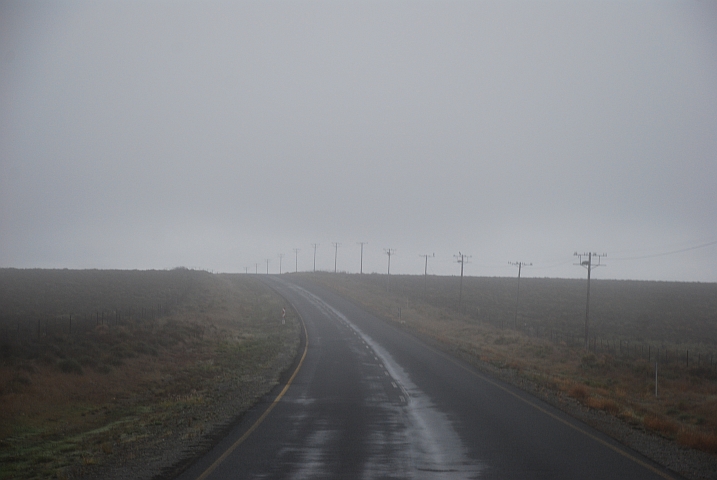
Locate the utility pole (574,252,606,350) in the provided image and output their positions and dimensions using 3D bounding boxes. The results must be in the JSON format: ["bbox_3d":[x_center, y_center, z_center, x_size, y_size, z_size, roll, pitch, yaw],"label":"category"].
[{"bbox_3d":[16.376,4.334,170.000,2.360,6.890,0.300,2,-1,-1],"label":"utility pole"}]

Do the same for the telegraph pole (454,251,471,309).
[{"bbox_3d":[13.062,5.395,302.000,2.320,7.260,0.300,2,-1,-2],"label":"telegraph pole"}]

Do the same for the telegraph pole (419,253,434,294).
[{"bbox_3d":[10.628,5.509,374.000,2.380,6.800,0.280,2,-1,-3],"label":"telegraph pole"}]

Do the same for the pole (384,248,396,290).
[{"bbox_3d":[5.700,5.608,440.000,2.300,7.910,0.300,2,-1,-3],"label":"pole"}]

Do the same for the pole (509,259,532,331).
[{"bbox_3d":[15.928,5.572,236.000,2.400,6.900,0.280,3,-1,-1],"label":"pole"}]

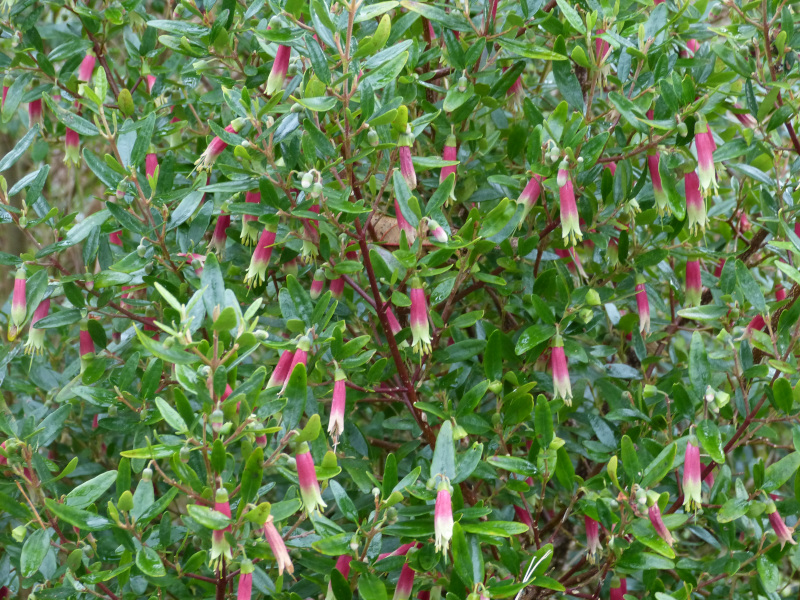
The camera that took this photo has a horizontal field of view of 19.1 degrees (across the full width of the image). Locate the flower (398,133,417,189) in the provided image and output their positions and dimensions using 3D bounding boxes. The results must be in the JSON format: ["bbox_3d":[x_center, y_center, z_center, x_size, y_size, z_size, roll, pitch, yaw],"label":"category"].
[{"bbox_3d":[0.005,-0.086,1.480,0.009,0.036,0.009,-7,7,0],"label":"flower"}]

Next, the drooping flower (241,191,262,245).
[{"bbox_3d":[-0.085,-0.048,1.350,0.010,0.035,0.010,5,8,0],"label":"drooping flower"}]

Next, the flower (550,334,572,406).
[{"bbox_3d":[0.087,0.038,1.290,0.010,0.040,0.010,-6,8,0],"label":"flower"}]

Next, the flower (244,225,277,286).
[{"bbox_3d":[-0.075,-0.025,1.300,0.010,0.037,0.010,20,8,0],"label":"flower"}]

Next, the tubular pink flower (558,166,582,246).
[{"bbox_3d":[0.091,-0.050,1.280,0.011,0.042,0.011,-6,-6,0],"label":"tubular pink flower"}]

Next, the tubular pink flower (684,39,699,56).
[{"bbox_3d":[0.171,-0.142,1.400,0.008,0.029,0.008,0,8,0],"label":"tubular pink flower"}]

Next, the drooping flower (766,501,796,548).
[{"bbox_3d":[0.209,0.124,1.310,0.010,0.031,0.010,-23,-17,0],"label":"drooping flower"}]

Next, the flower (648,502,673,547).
[{"bbox_3d":[0.160,0.136,1.460,0.008,0.032,0.008,-23,7,0],"label":"flower"}]

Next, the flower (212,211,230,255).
[{"bbox_3d":[-0.118,-0.044,1.580,0.011,0.033,0.011,13,7,0],"label":"flower"}]

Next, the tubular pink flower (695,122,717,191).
[{"bbox_3d":[0.186,-0.086,1.450,0.012,0.045,0.012,-6,7,0],"label":"tubular pink flower"}]

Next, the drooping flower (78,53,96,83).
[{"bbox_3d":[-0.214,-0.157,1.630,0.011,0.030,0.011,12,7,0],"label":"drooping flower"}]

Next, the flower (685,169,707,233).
[{"bbox_3d":[0.159,-0.054,1.290,0.011,0.038,0.011,-4,8,0],"label":"flower"}]

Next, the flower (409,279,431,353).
[{"bbox_3d":[0.010,0.009,1.260,0.011,0.041,0.011,-3,8,0],"label":"flower"}]

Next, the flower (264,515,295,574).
[{"bbox_3d":[-0.063,0.129,1.250,0.009,0.033,0.009,-17,-9,0],"label":"flower"}]

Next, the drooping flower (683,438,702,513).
[{"bbox_3d":[0.156,0.093,1.270,0.010,0.041,0.010,-1,-6,0],"label":"drooping flower"}]

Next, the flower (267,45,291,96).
[{"bbox_3d":[-0.076,-0.146,1.500,0.011,0.037,0.011,15,7,0],"label":"flower"}]

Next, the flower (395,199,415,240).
[{"bbox_3d":[0.001,-0.048,1.350,0.009,0.035,0.009,-18,8,0],"label":"flower"}]

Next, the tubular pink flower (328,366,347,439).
[{"bbox_3d":[-0.033,0.056,1.270,0.009,0.039,0.009,4,-6,0],"label":"tubular pink flower"}]

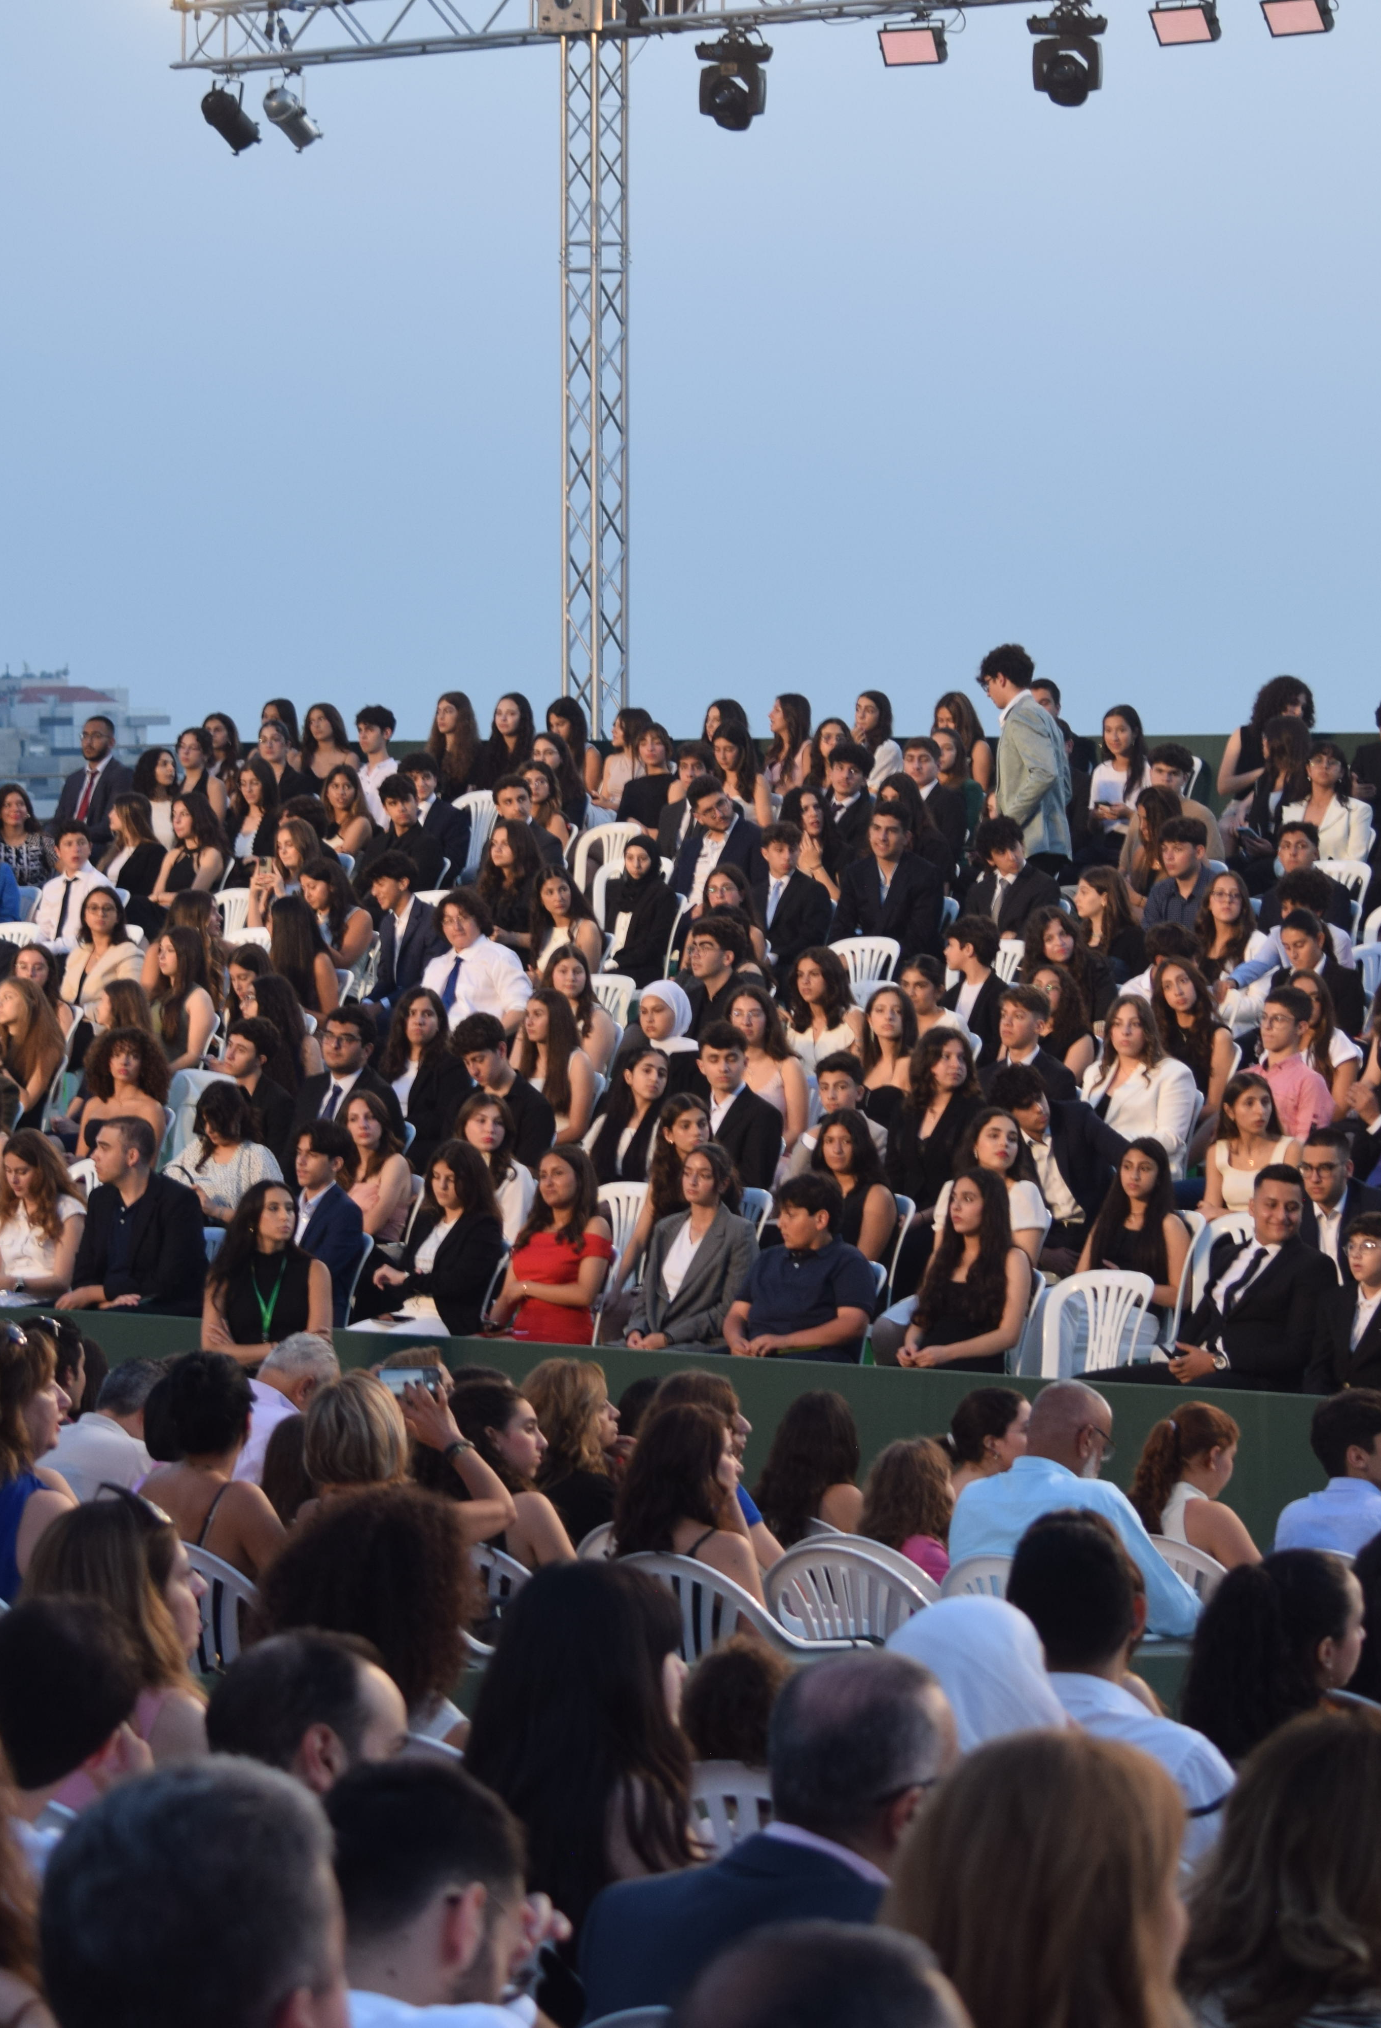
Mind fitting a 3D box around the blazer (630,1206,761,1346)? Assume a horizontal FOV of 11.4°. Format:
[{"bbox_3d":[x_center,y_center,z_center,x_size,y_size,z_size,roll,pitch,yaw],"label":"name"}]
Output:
[{"bbox_3d":[0.004,0.896,22.700,0.460,0.560,0.420,1,3,36],"label":"blazer"}]

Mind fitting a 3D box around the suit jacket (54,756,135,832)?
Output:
[{"bbox_3d":[-3.341,-1.078,38.800,0.500,0.700,0.300,0,1,28],"label":"suit jacket"}]

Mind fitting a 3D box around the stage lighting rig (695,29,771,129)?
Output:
[{"bbox_3d":[0.225,-5.037,37.400,0.370,0.510,0.300,1,3,28],"label":"stage lighting rig"}]

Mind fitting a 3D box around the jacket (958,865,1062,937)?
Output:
[{"bbox_3d":[1.426,-0.403,30.900,0.450,0.520,0.340,0,1,34],"label":"jacket"}]

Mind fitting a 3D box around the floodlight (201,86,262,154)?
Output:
[{"bbox_3d":[-2.635,-5.142,39.800,0.280,0.460,0.280,-41,15,-15],"label":"floodlight"}]

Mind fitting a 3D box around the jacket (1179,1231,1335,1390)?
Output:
[{"bbox_3d":[1.726,0.941,21.100,0.500,0.580,0.420,1,3,40],"label":"jacket"}]

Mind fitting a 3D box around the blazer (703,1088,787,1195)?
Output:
[{"bbox_3d":[0.168,0.579,27.200,0.310,0.600,0.430,-2,2,-45],"label":"blazer"}]

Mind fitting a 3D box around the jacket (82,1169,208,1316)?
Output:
[{"bbox_3d":[-1.938,0.862,24.400,0.480,0.580,0.440,1,3,38],"label":"jacket"}]

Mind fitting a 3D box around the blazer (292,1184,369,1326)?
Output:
[{"bbox_3d":[-1.405,0.919,26.000,0.320,0.570,0.420,-1,2,-42],"label":"blazer"}]

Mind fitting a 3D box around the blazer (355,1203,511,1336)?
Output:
[{"bbox_3d":[-0.953,0.958,25.600,0.380,0.550,0.430,-1,2,-42],"label":"blazer"}]

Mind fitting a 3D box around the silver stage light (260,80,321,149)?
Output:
[{"bbox_3d":[-2.247,-5.052,39.000,0.270,0.380,0.240,-49,22,-19],"label":"silver stage light"}]

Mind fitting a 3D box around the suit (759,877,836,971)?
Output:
[{"bbox_3d":[0.452,-0.345,29.600,0.440,0.560,0.340,1,3,36],"label":"suit"}]

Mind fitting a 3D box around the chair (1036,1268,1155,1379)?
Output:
[{"bbox_3d":[1.147,1.226,21.650,0.460,0.850,0.520,1,3,38],"label":"chair"}]

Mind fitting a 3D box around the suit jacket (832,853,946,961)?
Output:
[{"bbox_3d":[0.826,-0.381,29.200,0.470,0.580,0.360,0,3,22],"label":"suit jacket"}]

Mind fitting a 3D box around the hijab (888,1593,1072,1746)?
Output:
[{"bbox_3d":[0.368,0.928,8.900,0.280,0.370,0.300,1,3,41],"label":"hijab"}]

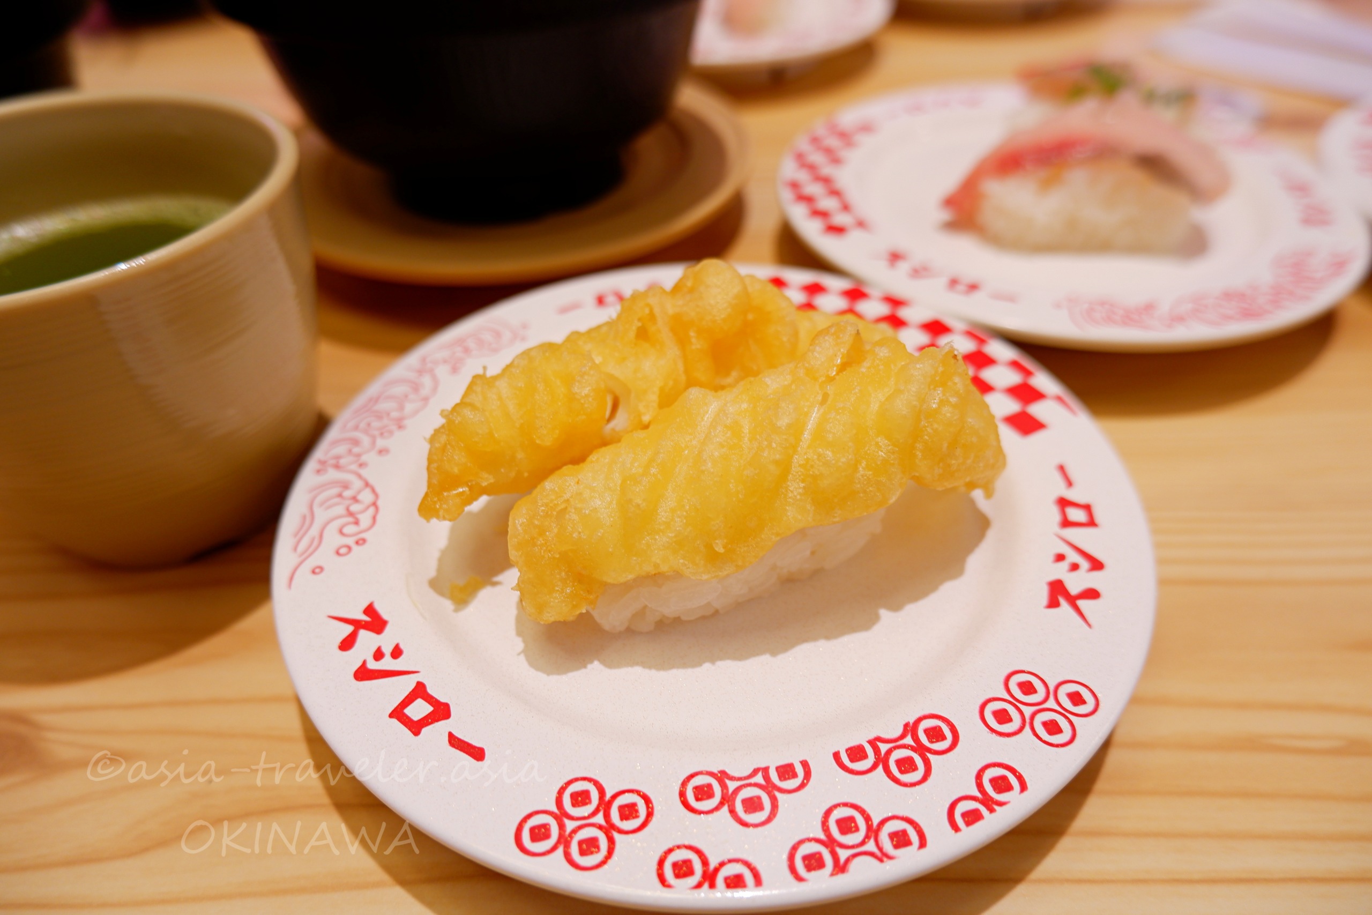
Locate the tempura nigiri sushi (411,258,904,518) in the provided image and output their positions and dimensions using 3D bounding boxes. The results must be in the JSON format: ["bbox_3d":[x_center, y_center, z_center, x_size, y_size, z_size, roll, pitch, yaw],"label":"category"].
[{"bbox_3d":[-0.003,-0.012,0.162,0.090,0.035,0.033,-18,45,-16],"label":"tempura nigiri sushi"}]

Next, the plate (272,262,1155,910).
[{"bbox_3d":[0.004,0.011,0.166,0.150,0.021,0.150,-1,43,1],"label":"plate"}]

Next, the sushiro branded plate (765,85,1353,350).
[{"bbox_3d":[0.101,-0.066,0.247,0.150,0.021,0.150,-1,43,1],"label":"sushiro branded plate"}]

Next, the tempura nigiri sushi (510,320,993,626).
[{"bbox_3d":[0.013,0.003,0.146,0.088,0.034,0.034,-17,45,-16],"label":"tempura nigiri sushi"}]

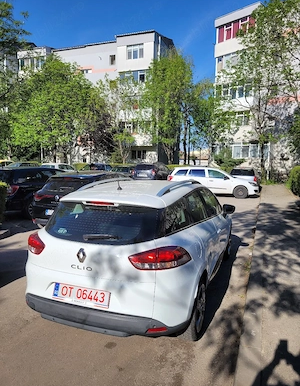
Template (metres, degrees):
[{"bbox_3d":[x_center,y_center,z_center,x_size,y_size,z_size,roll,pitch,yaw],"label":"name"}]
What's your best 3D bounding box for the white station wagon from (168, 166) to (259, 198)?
[{"bbox_3d":[3.157,-0.569,15.371,4.480,1.530,1.750,2,6,9],"label":"white station wagon"}]

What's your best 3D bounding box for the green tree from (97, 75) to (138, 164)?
[{"bbox_3d":[-2.982,-5.889,27.545,3.844,9.353,3.844,1,6,0],"label":"green tree"}]

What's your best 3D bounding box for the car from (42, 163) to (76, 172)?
[{"bbox_3d":[-7.081,-1.627,24.473,1.720,1.480,4.050,3,6,20],"label":"car"}]

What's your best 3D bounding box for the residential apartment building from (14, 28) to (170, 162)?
[{"bbox_3d":[-6.423,-10.323,40.513,18.781,15.400,10.300,3,6,20],"label":"residential apartment building"}]

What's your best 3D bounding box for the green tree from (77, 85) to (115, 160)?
[{"bbox_3d":[-4.998,-5.582,28.082,3.355,8.573,3.355,1,6,0],"label":"green tree"}]

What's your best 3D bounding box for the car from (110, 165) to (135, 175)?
[{"bbox_3d":[-1.704,-1.364,22.785,1.730,1.440,4.250,3,6,20],"label":"car"}]

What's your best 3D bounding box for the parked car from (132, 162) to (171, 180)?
[{"bbox_3d":[0.346,-1.312,21.480,1.820,1.660,4.300,3,6,20],"label":"parked car"}]

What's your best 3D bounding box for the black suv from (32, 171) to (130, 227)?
[{"bbox_3d":[-1.230,0.134,8.545,1.820,1.460,4.420,3,7,22],"label":"black suv"}]

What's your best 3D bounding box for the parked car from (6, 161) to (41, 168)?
[{"bbox_3d":[-10.879,-1.788,25.668,1.740,1.460,4.300,3,6,20],"label":"parked car"}]

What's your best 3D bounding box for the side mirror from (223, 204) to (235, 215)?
[{"bbox_3d":[1.227,0.257,4.679,0.200,0.160,0.120,3,6,20],"label":"side mirror"}]

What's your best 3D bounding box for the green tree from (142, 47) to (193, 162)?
[{"bbox_3d":[1.687,-7.278,28.894,5.000,12.000,5.000,3,6,20],"label":"green tree"}]

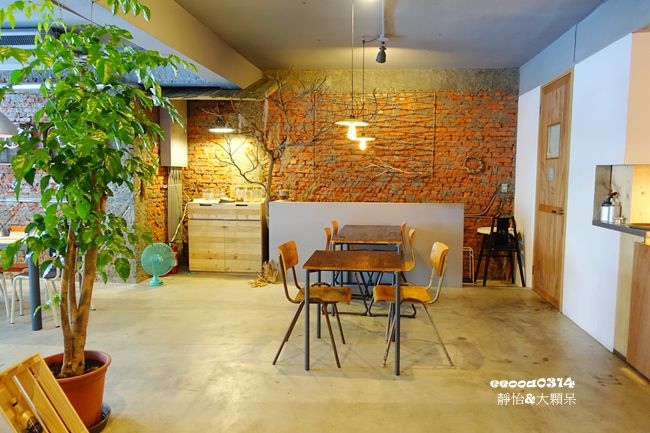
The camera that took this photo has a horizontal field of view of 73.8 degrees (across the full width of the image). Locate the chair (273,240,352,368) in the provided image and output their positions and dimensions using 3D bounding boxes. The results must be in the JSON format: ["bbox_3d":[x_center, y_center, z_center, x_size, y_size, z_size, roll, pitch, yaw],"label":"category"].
[{"bbox_3d":[-0.073,0.638,3.328,0.571,0.870,0.479,1,6,7],"label":"chair"}]

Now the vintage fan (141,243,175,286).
[{"bbox_3d":[-2.089,0.603,5.413,0.410,0.530,0.280,-4,7,-36],"label":"vintage fan"}]

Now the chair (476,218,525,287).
[{"bbox_3d":[2.276,0.443,5.613,0.522,0.902,0.465,1,6,7],"label":"chair"}]

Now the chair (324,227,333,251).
[{"bbox_3d":[0.229,0.527,4.517,0.486,0.846,0.557,1,6,7],"label":"chair"}]

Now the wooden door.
[{"bbox_3d":[2.440,-0.256,4.654,0.061,2.348,0.832,1,6,7],"label":"wooden door"}]

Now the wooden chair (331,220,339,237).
[{"bbox_3d":[0.328,0.460,5.158,0.486,0.846,0.522,1,6,7],"label":"wooden chair"}]

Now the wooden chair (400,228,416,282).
[{"bbox_3d":[0.683,0.531,4.457,0.486,0.846,0.557,1,6,7],"label":"wooden chair"}]

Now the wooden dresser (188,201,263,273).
[{"bbox_3d":[-1.351,0.285,6.171,1.053,0.970,0.423,1,6,7],"label":"wooden dresser"}]

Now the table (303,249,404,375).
[{"bbox_3d":[0.233,0.699,3.307,0.694,0.750,0.651,1,6,7],"label":"table"}]

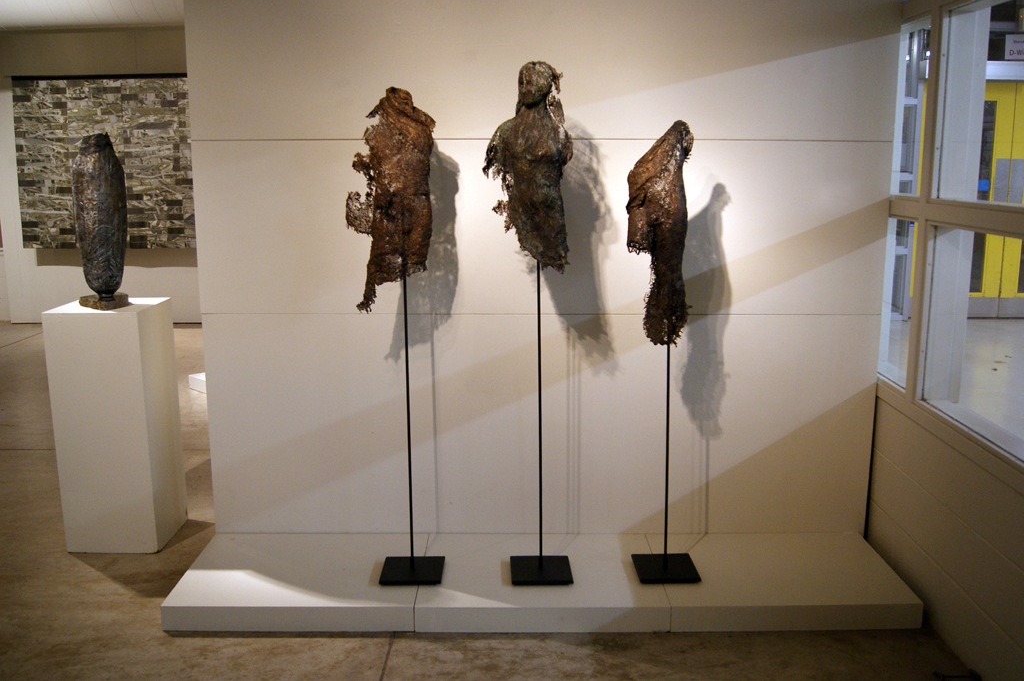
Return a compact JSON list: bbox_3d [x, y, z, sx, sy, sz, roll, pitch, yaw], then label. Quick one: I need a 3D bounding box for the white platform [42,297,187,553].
[{"bbox_3d":[-1.569,0.331,3.761,0.350,0.953,0.349,0,11,0],"label":"white platform"}]

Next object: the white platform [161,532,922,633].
[{"bbox_3d":[0.098,0.848,3.343,2.475,0.088,0.588,0,11,0],"label":"white platform"}]

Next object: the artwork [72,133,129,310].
[{"bbox_3d":[-1.581,-0.461,3.612,0.196,0.656,0.190,0,11,0],"label":"artwork"}]

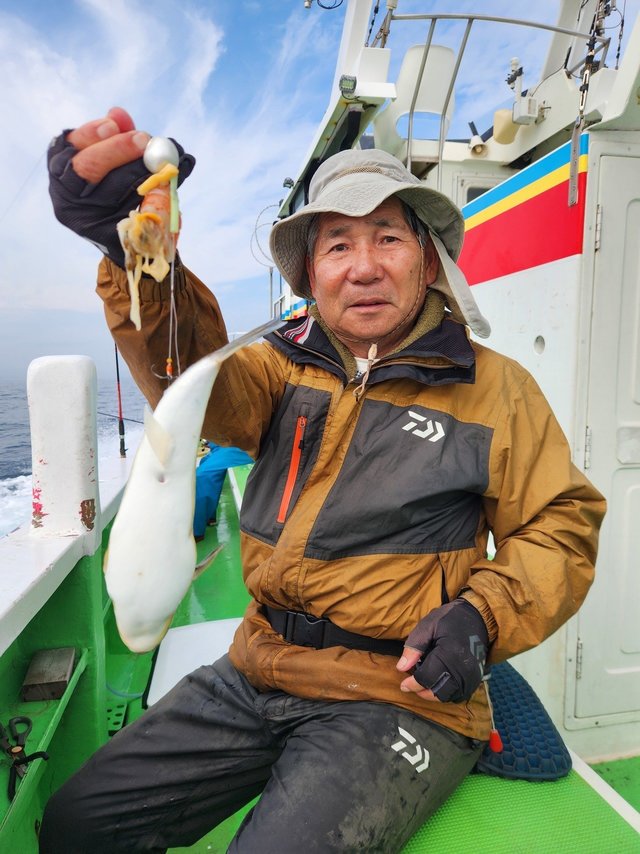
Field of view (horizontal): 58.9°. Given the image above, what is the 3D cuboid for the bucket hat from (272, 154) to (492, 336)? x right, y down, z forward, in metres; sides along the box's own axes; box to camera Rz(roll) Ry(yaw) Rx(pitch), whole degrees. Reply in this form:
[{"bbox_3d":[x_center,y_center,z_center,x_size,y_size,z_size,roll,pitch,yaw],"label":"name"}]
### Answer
[{"bbox_3d":[0.078,-0.266,0.805,0.300,0.250,0.310,-4,5,16],"label":"bucket hat"}]

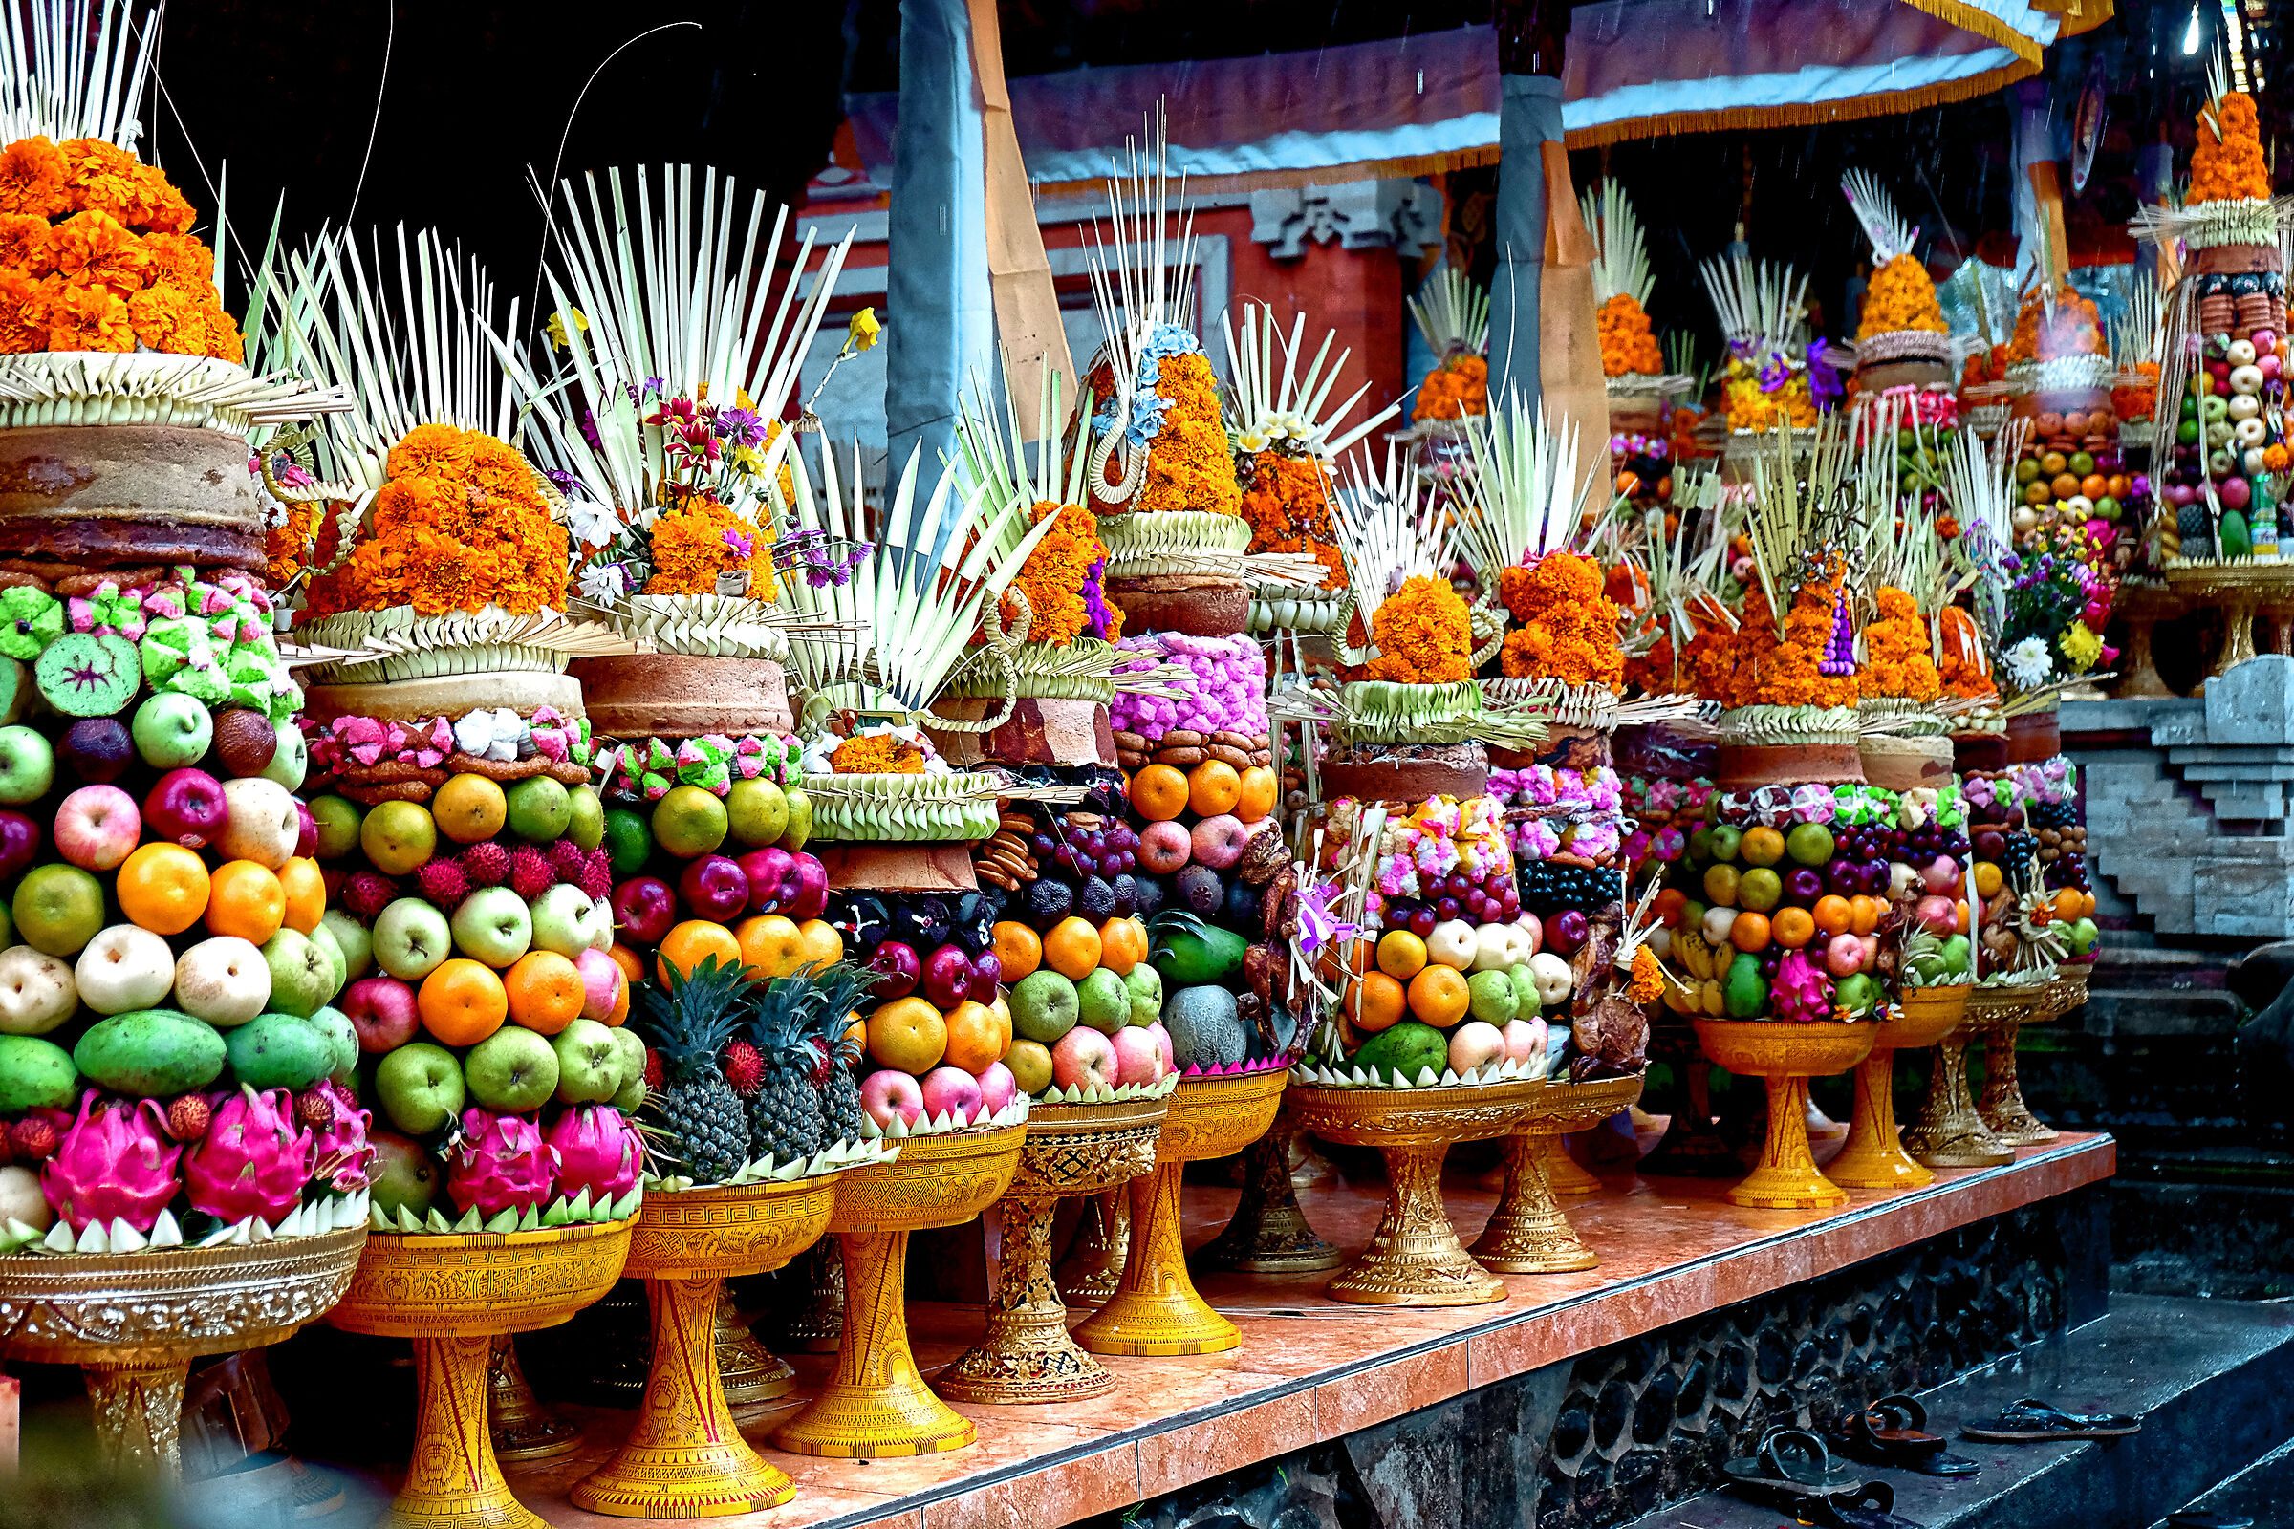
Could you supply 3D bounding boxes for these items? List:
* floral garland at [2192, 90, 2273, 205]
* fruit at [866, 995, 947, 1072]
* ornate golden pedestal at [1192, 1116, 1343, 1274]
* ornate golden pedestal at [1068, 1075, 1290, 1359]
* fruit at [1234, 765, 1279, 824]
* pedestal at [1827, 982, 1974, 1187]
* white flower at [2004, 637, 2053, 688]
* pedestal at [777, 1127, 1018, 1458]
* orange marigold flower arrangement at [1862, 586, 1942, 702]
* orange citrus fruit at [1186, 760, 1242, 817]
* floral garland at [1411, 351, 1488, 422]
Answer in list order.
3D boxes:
[{"bbox_3d":[2.555,-1.454,8.400,0.195,0.262,0.195,0,-1,0],"label":"floral garland"},{"bbox_3d":[-0.243,0.273,3.617,0.081,0.079,0.077,0,-1,0],"label":"fruit"},{"bbox_3d":[0.174,0.552,5.132,0.310,0.330,0.310,0,-1,0],"label":"ornate golden pedestal"},{"bbox_3d":[0.011,0.542,4.378,0.325,0.334,0.325,0,-1,0],"label":"ornate golden pedestal"},{"bbox_3d":[0.131,0.037,4.340,0.066,0.069,0.067,0,-1,0],"label":"fruit"},{"bbox_3d":[1.272,0.556,6.222,0.330,0.345,0.330,0,-1,0],"label":"pedestal"},{"bbox_3d":[1.705,-0.196,6.900,0.100,0.100,0.065,0,-1,14],"label":"white flower"},{"bbox_3d":[-0.283,0.539,3.714,0.318,0.326,0.318,0,-1,0],"label":"pedestal"},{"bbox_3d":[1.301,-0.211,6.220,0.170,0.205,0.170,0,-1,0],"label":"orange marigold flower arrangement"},{"bbox_3d":[0.081,0.028,4.300,0.067,0.068,0.067,0,-1,0],"label":"orange citrus fruit"},{"bbox_3d":[0.827,-1.013,9.600,0.220,0.190,0.220,0,-1,0],"label":"floral garland"}]

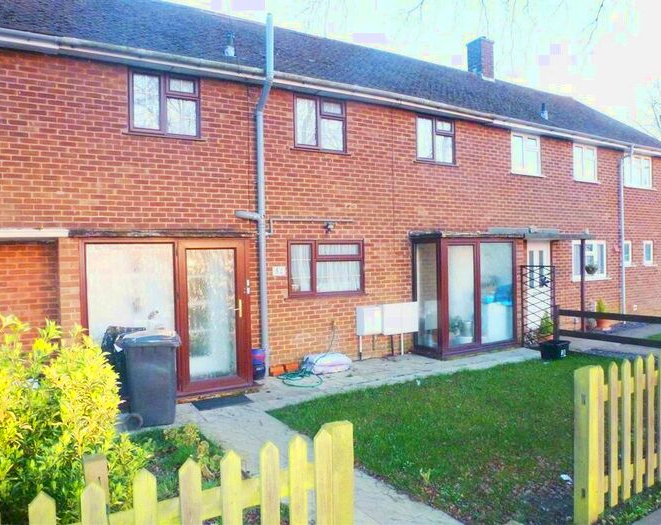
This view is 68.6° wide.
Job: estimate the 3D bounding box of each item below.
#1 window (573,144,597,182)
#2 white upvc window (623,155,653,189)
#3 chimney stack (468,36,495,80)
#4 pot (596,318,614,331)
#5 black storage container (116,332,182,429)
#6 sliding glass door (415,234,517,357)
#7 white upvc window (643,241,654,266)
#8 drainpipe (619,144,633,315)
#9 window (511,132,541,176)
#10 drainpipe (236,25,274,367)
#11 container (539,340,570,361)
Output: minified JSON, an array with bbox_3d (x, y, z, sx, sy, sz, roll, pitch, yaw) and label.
[{"bbox_3d":[6.233,-2.404,11.834,0.980,0.890,0.120,-2,1,-30],"label":"window"},{"bbox_3d":[8.352,-2.453,13.139,1.470,0.890,0.120,-2,1,-30],"label":"white upvc window"},{"bbox_3d":[4.614,-6.148,14.868,0.570,1.140,0.610,-2,1,-30],"label":"chimney stack"},{"bbox_3d":[6.564,1.430,11.702,0.410,0.325,0.410,-2,1,-30],"label":"pot"},{"bbox_3d":[-2.085,1.307,5.593,0.700,1.050,0.570,-2,1,-30],"label":"black storage container"},{"bbox_3d":[2.594,0.591,9.237,2.000,2.140,0.720,-2,1,-30],"label":"sliding glass door"},{"bbox_3d":[8.784,-0.244,13.395,0.520,0.710,0.120,-2,1,-30],"label":"white upvc window"},{"bbox_3d":[7.770,-0.721,12.592,0.120,4.660,0.310,-2,1,-30],"label":"drainpipe"},{"bbox_3d":[4.340,-2.371,10.689,1.030,0.910,0.120,-2,1,-30],"label":"window"},{"bbox_3d":[-1.106,-0.937,7.264,0.510,5.440,0.420,-2,1,-30],"label":"drainpipe"},{"bbox_3d":[3.944,1.521,8.483,0.420,0.300,0.370,-2,1,-30],"label":"container"}]

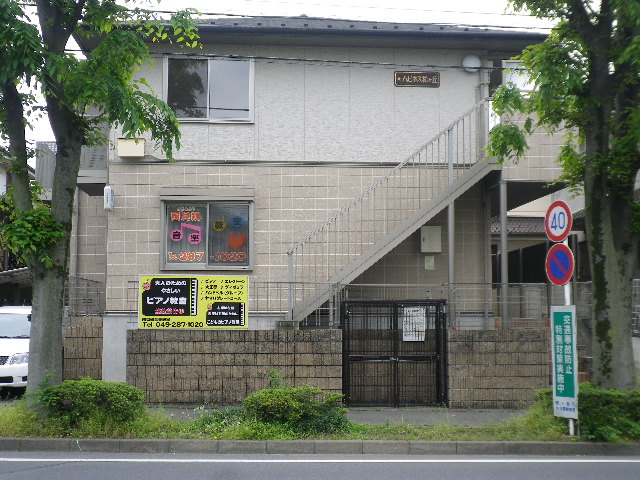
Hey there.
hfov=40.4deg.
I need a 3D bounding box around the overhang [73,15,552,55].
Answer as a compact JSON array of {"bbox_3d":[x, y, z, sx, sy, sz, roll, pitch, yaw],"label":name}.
[{"bbox_3d":[-0.128,-4.002,16.772,8.950,0.450,0.850,0,-5,-2],"label":"overhang"}]

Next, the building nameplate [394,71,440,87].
[{"bbox_3d":[1.916,-3.151,17.061,0.895,0.294,0.050,0,-5,-2],"label":"building nameplate"}]

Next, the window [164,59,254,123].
[{"bbox_3d":[-2.148,-2.912,16.909,1.726,1.261,0.120,0,-5,-2],"label":"window"}]

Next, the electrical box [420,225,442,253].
[{"bbox_3d":[2.154,-0.004,16.758,0.364,0.496,0.180,0,-5,-2],"label":"electrical box"}]

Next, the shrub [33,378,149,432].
[{"bbox_3d":[-2.975,2.195,11.477,1.400,0.640,1.000,0,-5,-2],"label":"shrub"}]

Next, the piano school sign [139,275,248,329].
[{"bbox_3d":[-2.054,1.027,14.249,1.772,0.869,0.050,0,-5,-2],"label":"piano school sign"}]

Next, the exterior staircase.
[{"bbox_3d":[1.321,-0.532,16.293,3.892,4.115,0.950,0,-4,-4],"label":"exterior staircase"}]

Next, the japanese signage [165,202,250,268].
[{"bbox_3d":[-2.152,-0.085,16.682,1.747,1.344,0.130,0,-5,-2],"label":"japanese signage"}]

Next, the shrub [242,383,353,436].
[{"bbox_3d":[-0.304,2.246,11.607,1.400,0.620,0.980,0,-5,-2],"label":"shrub"}]

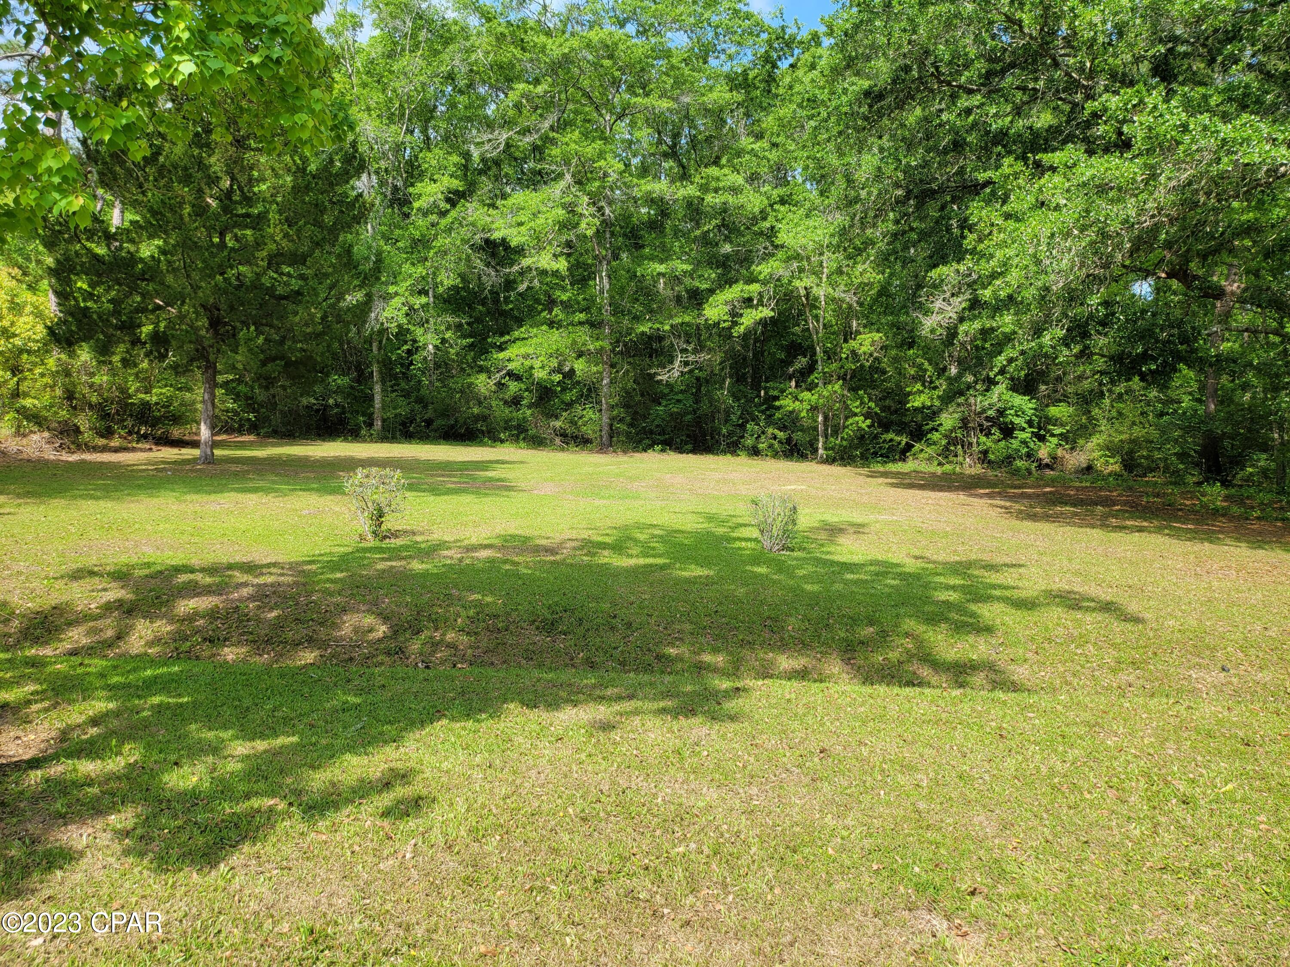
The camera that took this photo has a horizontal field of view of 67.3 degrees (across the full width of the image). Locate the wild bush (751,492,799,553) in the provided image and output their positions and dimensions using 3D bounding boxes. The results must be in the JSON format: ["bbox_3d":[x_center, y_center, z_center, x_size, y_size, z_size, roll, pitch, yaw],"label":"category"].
[{"bbox_3d":[1.604,0.481,12.000,0.599,0.726,0.569,1,4,0],"label":"wild bush"}]

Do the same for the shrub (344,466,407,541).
[{"bbox_3d":[-3.506,0.262,12.600,0.839,0.928,0.797,1,4,0],"label":"shrub"}]

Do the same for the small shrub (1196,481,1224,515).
[{"bbox_3d":[10.786,0.269,18.500,0.539,0.616,0.539,1,4,0],"label":"small shrub"}]

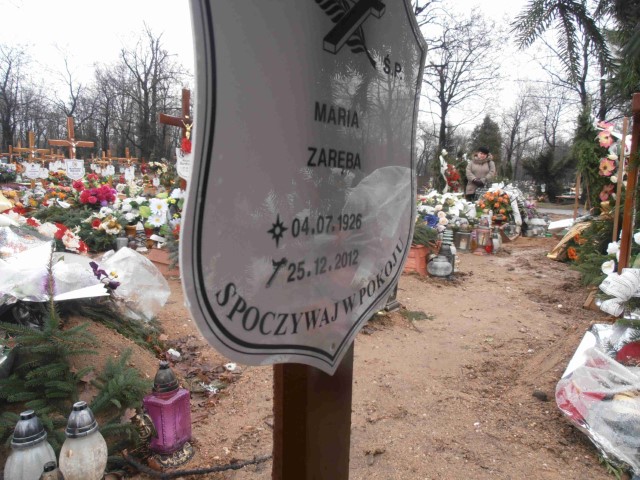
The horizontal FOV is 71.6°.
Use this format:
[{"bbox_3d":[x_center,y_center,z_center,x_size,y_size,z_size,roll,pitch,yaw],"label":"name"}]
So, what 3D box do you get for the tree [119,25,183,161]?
[{"bbox_3d":[-12.224,-10.421,32.000,4.700,10.200,4.500,-3,9,-21],"label":"tree"}]

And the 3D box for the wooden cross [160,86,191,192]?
[{"bbox_3d":[-1.324,-0.947,4.400,0.600,1.170,0.100,-4,11,-42],"label":"wooden cross"}]

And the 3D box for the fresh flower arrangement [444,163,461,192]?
[{"bbox_3d":[2.688,-1.248,9.000,0.350,0.570,0.300,1,8,10],"label":"fresh flower arrangement"}]

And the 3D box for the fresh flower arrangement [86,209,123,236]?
[{"bbox_3d":[-1.523,-0.124,3.150,0.280,0.200,0.250,-4,9,-27],"label":"fresh flower arrangement"}]

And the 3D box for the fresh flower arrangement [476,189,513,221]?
[{"bbox_3d":[1.848,-0.365,4.700,0.380,0.360,0.320,4,9,20],"label":"fresh flower arrangement"}]

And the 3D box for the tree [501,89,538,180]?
[{"bbox_3d":[13.421,-6.998,30.000,2.800,6.400,2.800,0,8,0],"label":"tree"}]

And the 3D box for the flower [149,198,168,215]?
[{"bbox_3d":[-1.165,-0.242,3.200,0.135,0.115,0.060,-3,9,-21],"label":"flower"}]

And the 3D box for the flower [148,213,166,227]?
[{"bbox_3d":[-1.179,-0.148,3.200,0.135,0.105,0.060,-3,9,-21],"label":"flower"}]

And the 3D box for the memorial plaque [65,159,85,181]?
[{"bbox_3d":[-3.541,-1.017,6.400,0.280,0.310,0.025,-4,10,-29],"label":"memorial plaque"}]

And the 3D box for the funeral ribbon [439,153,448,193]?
[{"bbox_3d":[2.227,-1.217,8.000,0.170,0.720,0.100,2,9,12],"label":"funeral ribbon"}]

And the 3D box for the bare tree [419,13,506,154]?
[{"bbox_3d":[7.353,-8.029,25.000,5.800,9.800,5.800,0,8,0],"label":"bare tree"}]

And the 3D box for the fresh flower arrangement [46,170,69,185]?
[{"bbox_3d":[-4.733,-1.127,8.000,0.420,0.270,0.360,-4,10,-30],"label":"fresh flower arrangement"}]

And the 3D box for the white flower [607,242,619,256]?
[{"bbox_3d":[1.483,0.048,2.250,0.062,0.070,0.060,5,9,30],"label":"white flower"}]

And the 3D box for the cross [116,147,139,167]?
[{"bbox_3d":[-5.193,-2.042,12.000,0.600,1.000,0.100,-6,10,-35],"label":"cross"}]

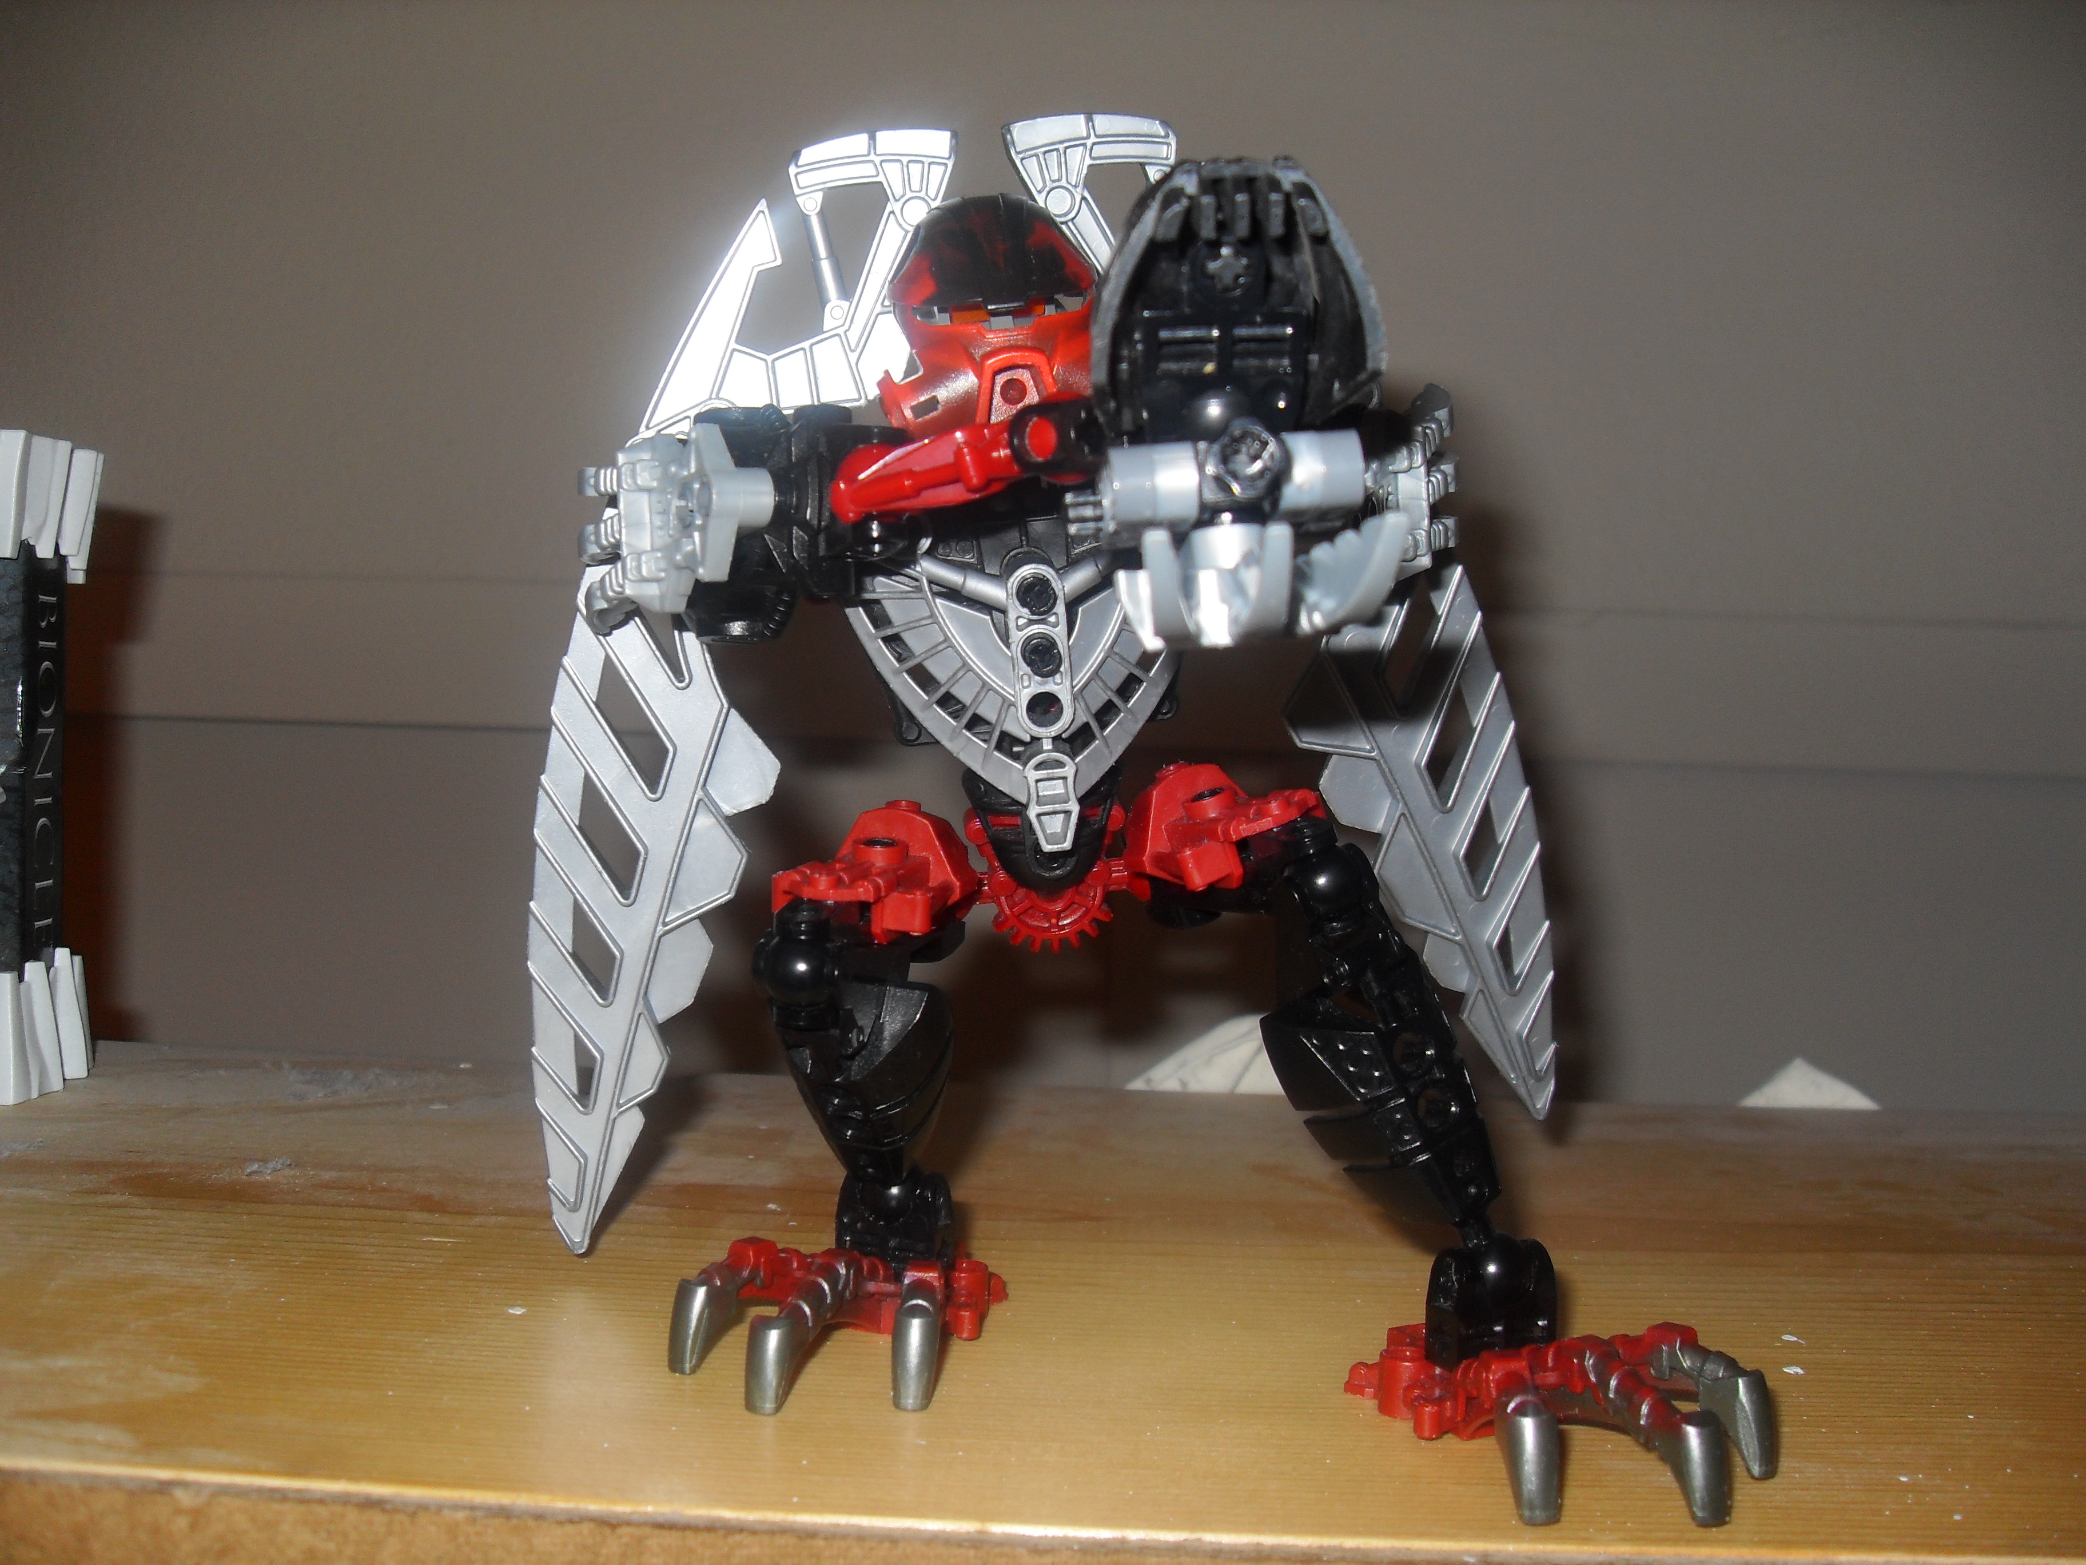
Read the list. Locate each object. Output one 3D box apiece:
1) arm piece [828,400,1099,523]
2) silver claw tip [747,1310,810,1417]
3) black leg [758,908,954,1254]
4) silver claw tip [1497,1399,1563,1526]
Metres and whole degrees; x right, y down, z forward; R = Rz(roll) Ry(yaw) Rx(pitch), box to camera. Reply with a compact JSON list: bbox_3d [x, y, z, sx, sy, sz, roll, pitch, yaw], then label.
[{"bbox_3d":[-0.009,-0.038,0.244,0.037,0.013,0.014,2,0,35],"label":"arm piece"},{"bbox_3d":[-0.039,0.084,0.297,0.008,0.015,0.009,6,5,20],"label":"silver claw tip"},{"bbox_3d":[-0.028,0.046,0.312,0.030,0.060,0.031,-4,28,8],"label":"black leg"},{"bbox_3d":[0.062,0.087,0.262,0.008,0.015,0.009,1,5,0],"label":"silver claw tip"}]

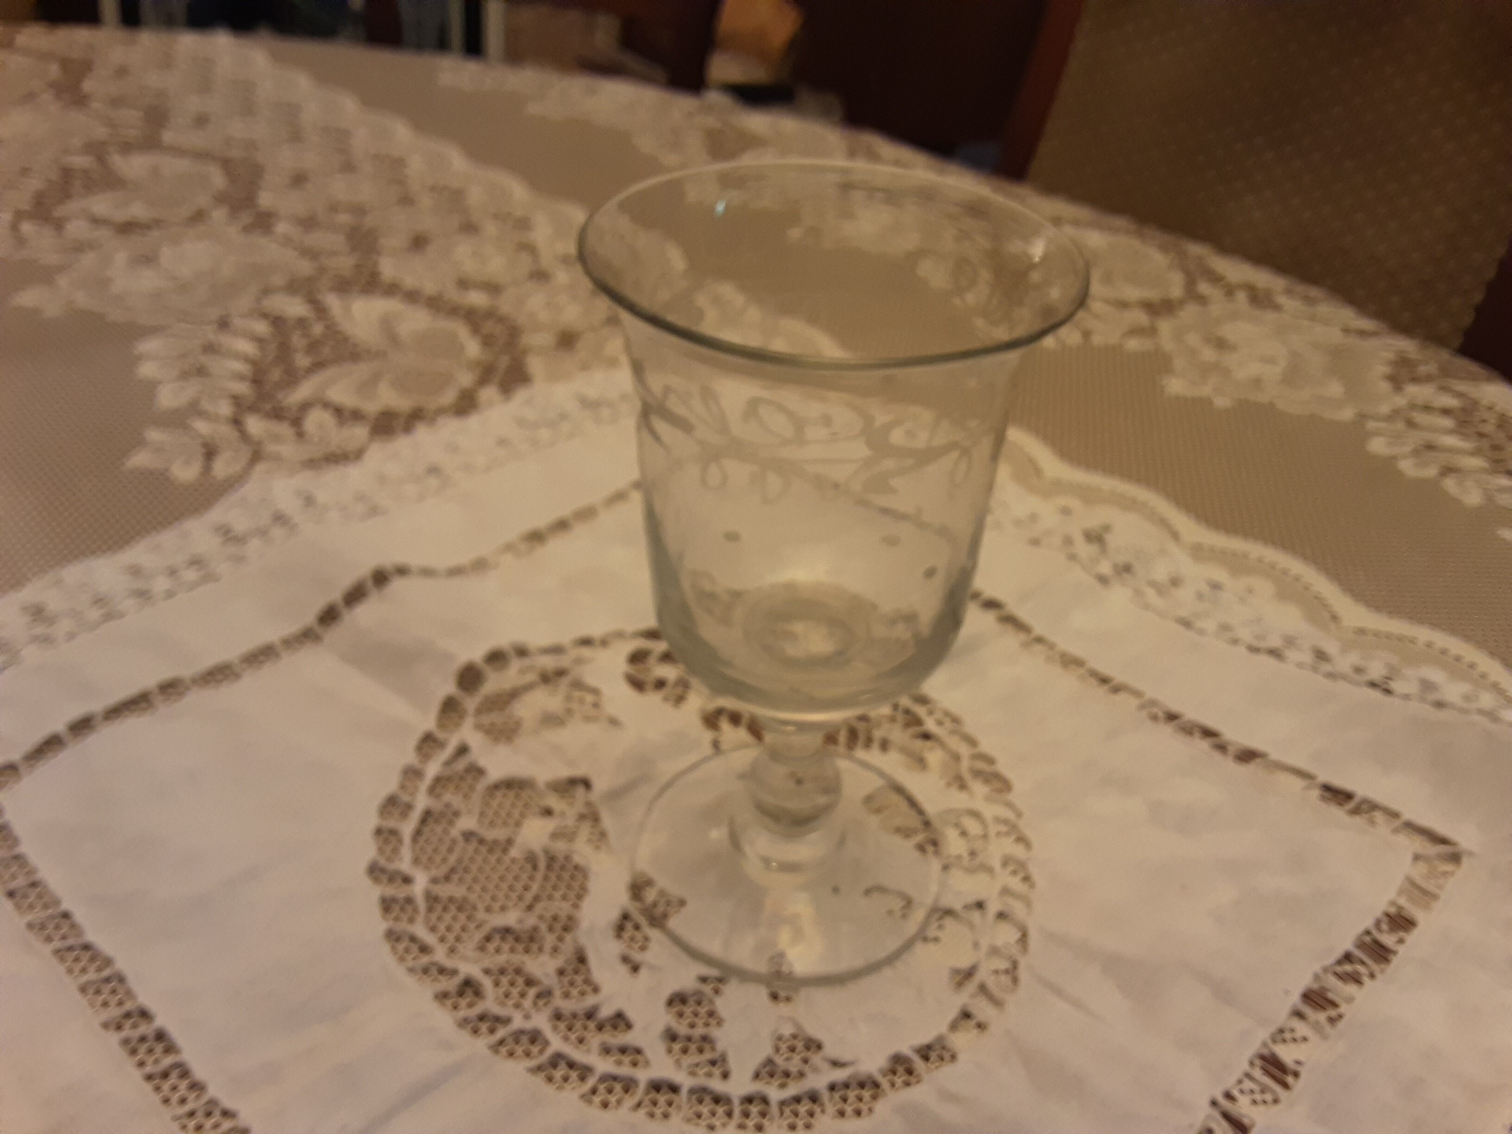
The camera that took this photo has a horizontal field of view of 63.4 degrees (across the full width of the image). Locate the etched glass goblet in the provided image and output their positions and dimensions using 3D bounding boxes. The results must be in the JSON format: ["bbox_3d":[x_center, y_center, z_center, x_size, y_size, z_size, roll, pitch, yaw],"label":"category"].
[{"bbox_3d":[0.010,0.008,0.246,0.082,0.153,0.082,2,38,0],"label":"etched glass goblet"}]

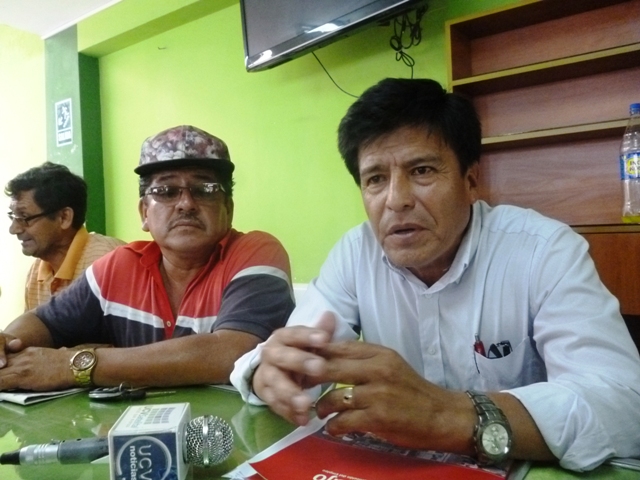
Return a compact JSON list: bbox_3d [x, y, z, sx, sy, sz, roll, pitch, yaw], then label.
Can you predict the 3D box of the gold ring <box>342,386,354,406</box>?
[{"bbox_3d":[0.029,0.161,0.530,0.008,0.022,0.022,4,-12,-10],"label":"gold ring"}]

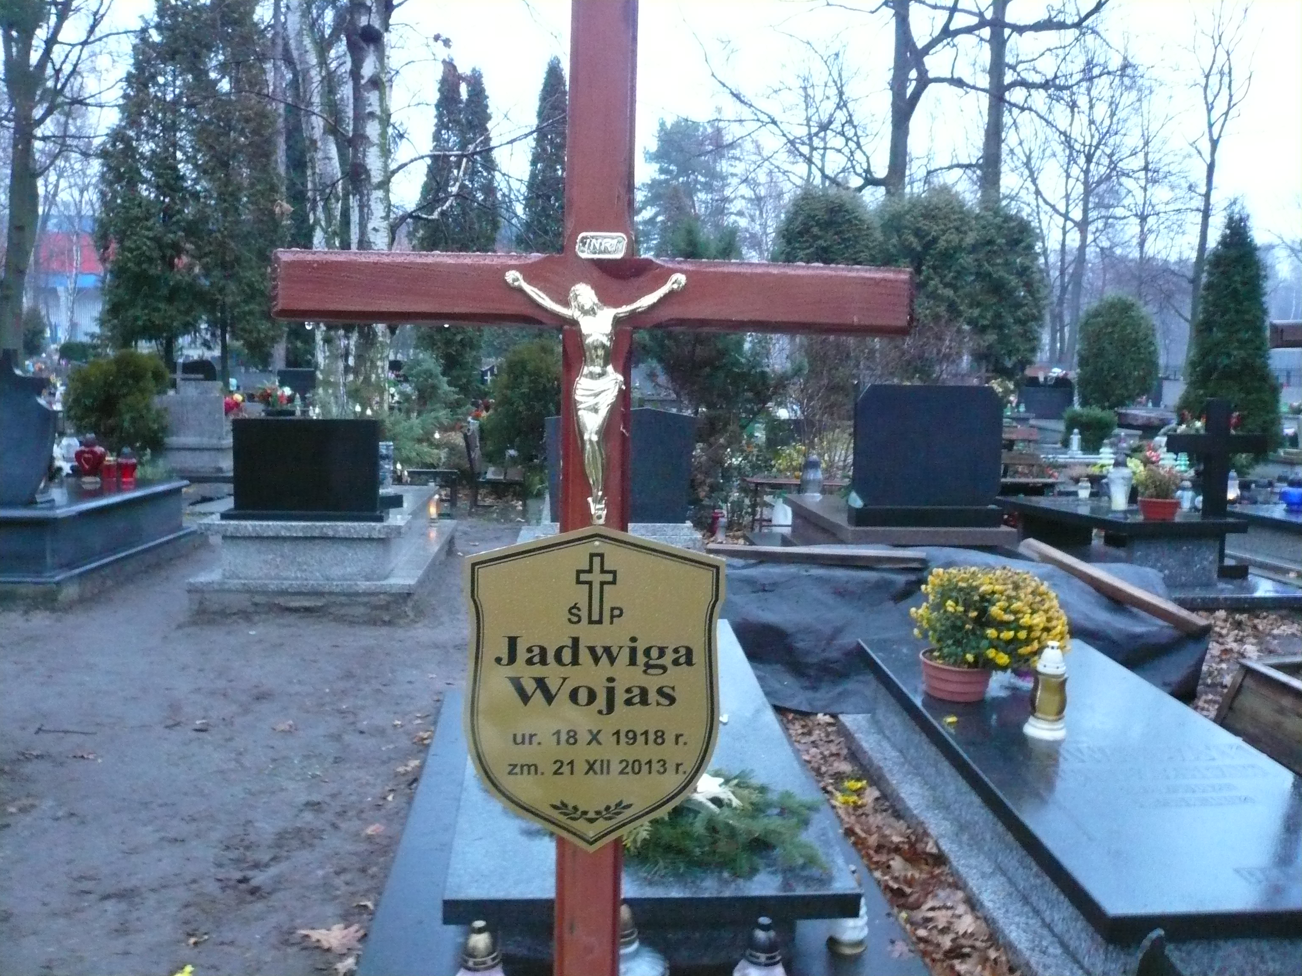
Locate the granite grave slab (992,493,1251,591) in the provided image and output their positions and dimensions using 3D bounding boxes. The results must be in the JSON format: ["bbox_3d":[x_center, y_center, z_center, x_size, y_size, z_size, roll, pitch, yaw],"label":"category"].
[{"bbox_3d":[2.770,0.244,6.489,0.730,0.370,1.700,1,7,-5],"label":"granite grave slab"}]

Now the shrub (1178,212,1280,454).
[{"bbox_3d":[8.961,-2.317,16.068,1.463,3.708,1.463,1,7,-4],"label":"shrub"}]

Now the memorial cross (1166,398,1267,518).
[{"bbox_3d":[3.222,-0.173,6.002,0.515,0.659,0.093,1,7,-4],"label":"memorial cross"}]

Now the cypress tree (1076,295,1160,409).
[{"bbox_3d":[8.961,-2.317,19.982,1.463,2.575,1.463,1,7,-4],"label":"cypress tree"}]

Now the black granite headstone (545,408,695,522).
[{"bbox_3d":[-0.163,-0.127,5.443,0.742,0.618,0.134,1,7,-4],"label":"black granite headstone"}]

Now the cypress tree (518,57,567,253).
[{"bbox_3d":[-2.330,-6.205,25.000,1.835,8.089,1.835,1,7,-5],"label":"cypress tree"}]

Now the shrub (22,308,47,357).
[{"bbox_3d":[-19.394,-4.797,33.000,0.956,1.721,0.956,1,7,-5],"label":"shrub"}]

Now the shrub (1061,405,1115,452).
[{"bbox_3d":[5.197,-0.670,12.500,0.652,0.604,0.652,1,7,-5],"label":"shrub"}]

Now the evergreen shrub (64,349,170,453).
[{"bbox_3d":[-4.738,-0.577,9.301,0.927,1.236,0.927,1,7,-4],"label":"evergreen shrub"}]

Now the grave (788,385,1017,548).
[{"bbox_3d":[1.383,-0.047,6.132,0.940,1.120,1.660,1,7,-5],"label":"grave"}]

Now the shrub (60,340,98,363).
[{"bbox_3d":[-16.240,-3.781,30.000,1.275,0.869,1.275,1,7,-5],"label":"shrub"}]

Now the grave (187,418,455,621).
[{"bbox_3d":[-1.750,0.033,6.011,1.071,0.948,2.060,1,7,-4],"label":"grave"}]

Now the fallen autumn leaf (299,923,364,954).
[{"bbox_3d":[-0.707,0.983,2.327,0.147,0.030,0.120,1,7,-5],"label":"fallen autumn leaf"}]

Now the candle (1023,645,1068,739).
[{"bbox_3d":[1.058,0.536,2.804,0.111,0.258,0.111,1,7,-4],"label":"candle"}]

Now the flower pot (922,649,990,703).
[{"bbox_3d":[0.909,0.564,3.151,0.211,0.118,0.211,1,7,0],"label":"flower pot"}]

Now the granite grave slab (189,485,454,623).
[{"bbox_3d":[-1.724,0.281,5.893,1.075,0.480,1.900,1,7,-5],"label":"granite grave slab"}]

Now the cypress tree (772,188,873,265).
[{"bbox_3d":[3.461,-3.399,20.332,1.957,4.635,1.957,1,7,-4],"label":"cypress tree"}]

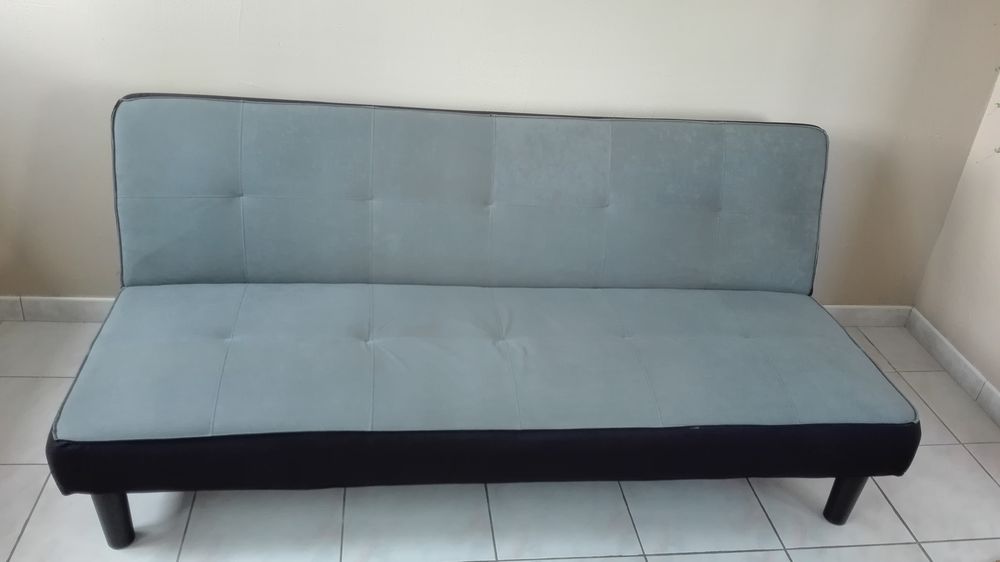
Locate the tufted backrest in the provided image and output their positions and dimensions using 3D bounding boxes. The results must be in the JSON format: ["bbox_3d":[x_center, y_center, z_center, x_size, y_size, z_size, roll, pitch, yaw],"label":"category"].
[{"bbox_3d":[-0.030,-0.191,1.840,1.742,0.460,0.130,1,9,-8],"label":"tufted backrest"}]

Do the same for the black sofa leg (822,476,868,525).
[{"bbox_3d":[0.821,0.506,1.691,0.060,0.165,0.060,1,33,-8],"label":"black sofa leg"}]

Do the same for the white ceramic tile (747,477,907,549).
[{"bbox_3d":[0.805,0.538,1.802,0.335,0.010,0.312,1,33,-8],"label":"white ceramic tile"}]

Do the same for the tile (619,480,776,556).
[{"bbox_3d":[0.473,0.535,1.757,0.335,0.010,0.312,1,33,-8],"label":"tile"}]

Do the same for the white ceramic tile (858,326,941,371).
[{"bbox_3d":[1.327,0.225,2.375,0.176,0.010,0.248,1,33,-8],"label":"white ceramic tile"}]

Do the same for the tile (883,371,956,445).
[{"bbox_3d":[1.103,0.373,2.107,0.335,0.010,0.312,1,33,-8],"label":"tile"}]

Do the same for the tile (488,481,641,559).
[{"bbox_3d":[0.141,0.531,1.712,0.335,0.010,0.312,1,33,-8],"label":"tile"}]

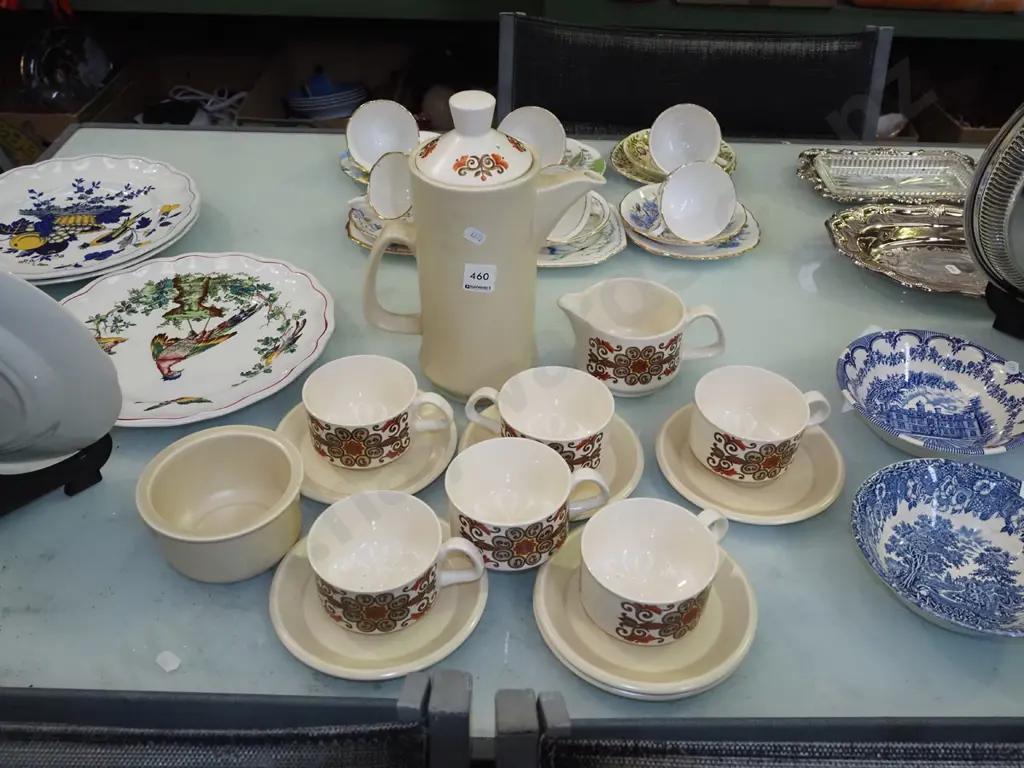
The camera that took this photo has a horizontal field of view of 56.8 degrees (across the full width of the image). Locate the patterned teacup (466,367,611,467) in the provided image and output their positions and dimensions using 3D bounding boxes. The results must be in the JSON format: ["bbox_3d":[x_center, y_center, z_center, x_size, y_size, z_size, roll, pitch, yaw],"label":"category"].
[{"bbox_3d":[0.020,0.035,0.765,0.121,0.061,0.090,11,40,12],"label":"patterned teacup"}]

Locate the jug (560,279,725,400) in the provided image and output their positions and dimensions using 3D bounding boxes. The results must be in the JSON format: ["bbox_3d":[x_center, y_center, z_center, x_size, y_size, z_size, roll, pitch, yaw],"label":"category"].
[{"bbox_3d":[0.117,-0.040,0.856,0.155,0.072,0.094,2,40,2],"label":"jug"}]

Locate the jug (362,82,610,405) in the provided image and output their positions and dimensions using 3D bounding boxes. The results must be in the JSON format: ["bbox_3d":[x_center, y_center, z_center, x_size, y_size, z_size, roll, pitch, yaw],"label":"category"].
[{"bbox_3d":[-0.029,-0.113,0.798,0.209,0.261,0.109,6,39,7],"label":"jug"}]

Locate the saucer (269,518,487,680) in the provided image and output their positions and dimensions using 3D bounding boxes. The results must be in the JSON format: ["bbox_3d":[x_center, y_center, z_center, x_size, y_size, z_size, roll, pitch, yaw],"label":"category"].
[{"bbox_3d":[-0.092,0.146,0.668,0.151,0.018,0.151,1,40,-1],"label":"saucer"}]

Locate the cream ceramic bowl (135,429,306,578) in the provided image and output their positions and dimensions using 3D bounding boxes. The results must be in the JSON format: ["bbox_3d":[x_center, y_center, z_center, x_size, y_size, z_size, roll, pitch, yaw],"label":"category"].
[{"bbox_3d":[-0.203,0.090,0.679,0.112,0.060,0.112,0,39,0],"label":"cream ceramic bowl"}]

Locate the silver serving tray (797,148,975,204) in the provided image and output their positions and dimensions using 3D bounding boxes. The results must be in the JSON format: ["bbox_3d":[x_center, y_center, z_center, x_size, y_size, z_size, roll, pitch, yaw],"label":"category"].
[{"bbox_3d":[0.455,-0.237,1.139,0.230,0.031,0.133,0,39,0],"label":"silver serving tray"}]

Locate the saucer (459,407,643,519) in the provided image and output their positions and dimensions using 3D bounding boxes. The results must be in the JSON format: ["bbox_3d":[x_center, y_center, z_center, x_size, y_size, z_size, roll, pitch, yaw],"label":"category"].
[{"bbox_3d":[0.033,0.060,0.774,0.151,0.018,0.151,1,40,-1],"label":"saucer"}]

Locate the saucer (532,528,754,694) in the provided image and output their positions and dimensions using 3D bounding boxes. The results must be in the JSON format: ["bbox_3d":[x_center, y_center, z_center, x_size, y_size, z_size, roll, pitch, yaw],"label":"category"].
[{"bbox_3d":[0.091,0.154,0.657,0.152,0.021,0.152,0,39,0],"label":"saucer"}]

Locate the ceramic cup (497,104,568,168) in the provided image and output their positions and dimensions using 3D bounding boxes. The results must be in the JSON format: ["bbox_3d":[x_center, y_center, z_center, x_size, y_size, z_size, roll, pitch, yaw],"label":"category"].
[{"bbox_3d":[0.019,-0.289,1.131,0.092,0.086,0.063,0,15,0],"label":"ceramic cup"}]

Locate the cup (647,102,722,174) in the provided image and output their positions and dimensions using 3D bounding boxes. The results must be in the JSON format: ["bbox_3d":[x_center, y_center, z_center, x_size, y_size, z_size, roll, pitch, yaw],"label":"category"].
[{"bbox_3d":[0.215,-0.285,1.143,0.105,0.083,0.063,30,8,-2],"label":"cup"}]

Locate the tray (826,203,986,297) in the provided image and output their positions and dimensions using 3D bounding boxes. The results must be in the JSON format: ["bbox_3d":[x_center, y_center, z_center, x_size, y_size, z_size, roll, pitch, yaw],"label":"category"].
[{"bbox_3d":[0.465,-0.130,0.978,0.274,0.034,0.181,8,39,9],"label":"tray"}]

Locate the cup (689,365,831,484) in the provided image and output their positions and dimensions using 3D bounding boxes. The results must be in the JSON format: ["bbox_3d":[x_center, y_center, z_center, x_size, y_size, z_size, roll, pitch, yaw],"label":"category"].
[{"bbox_3d":[0.202,0.035,0.766,0.118,0.062,0.089,-12,41,-15],"label":"cup"}]

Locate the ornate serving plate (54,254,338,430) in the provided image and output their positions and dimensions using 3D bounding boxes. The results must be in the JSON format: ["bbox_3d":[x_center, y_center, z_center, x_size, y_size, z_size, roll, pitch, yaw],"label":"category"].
[{"bbox_3d":[-0.298,-0.041,0.870,0.269,0.024,0.269,0,39,0],"label":"ornate serving plate"}]

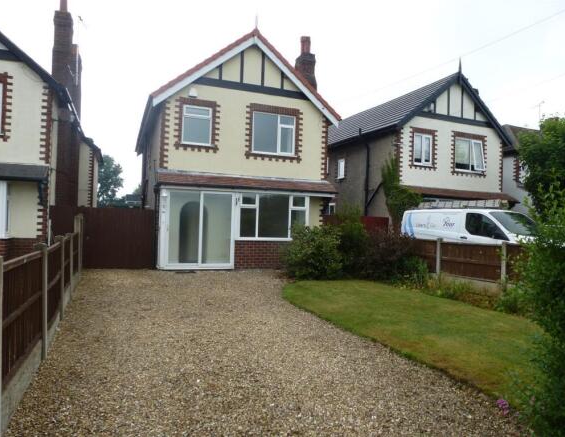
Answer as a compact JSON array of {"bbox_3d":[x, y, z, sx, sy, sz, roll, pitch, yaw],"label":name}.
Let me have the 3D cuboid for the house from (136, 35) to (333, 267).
[{"bbox_3d":[-2.507,-2.494,17.328,6.600,8.200,9.000,2,-1,-23],"label":"house"}]

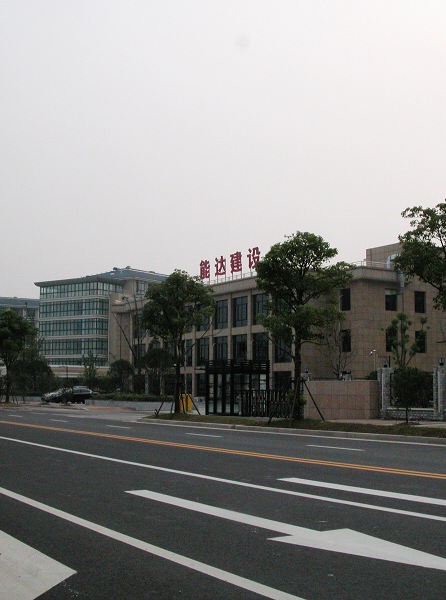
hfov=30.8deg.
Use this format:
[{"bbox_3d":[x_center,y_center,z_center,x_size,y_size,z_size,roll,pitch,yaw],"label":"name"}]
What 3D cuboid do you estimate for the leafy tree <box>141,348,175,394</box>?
[{"bbox_3d":[-4.616,5.179,57.000,2.250,3.810,2.250,0,-6,0],"label":"leafy tree"}]

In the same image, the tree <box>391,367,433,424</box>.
[{"bbox_3d":[6.513,3.282,27.800,1.450,1.990,1.450,0,-6,0],"label":"tree"}]

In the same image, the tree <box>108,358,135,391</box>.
[{"bbox_3d":[-10.289,7.983,82.000,2.800,4.045,2.800,1,-6,-7],"label":"tree"}]

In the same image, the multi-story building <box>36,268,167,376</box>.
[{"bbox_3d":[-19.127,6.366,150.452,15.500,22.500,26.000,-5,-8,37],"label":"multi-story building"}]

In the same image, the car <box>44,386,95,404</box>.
[{"bbox_3d":[-13.283,8.264,70.000,4.650,1.500,1.800,2,-7,-14],"label":"car"}]

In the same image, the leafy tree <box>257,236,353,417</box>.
[{"bbox_3d":[2.751,0.827,27.300,3.300,6.340,3.300,0,-6,0],"label":"leafy tree"}]

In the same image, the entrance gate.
[{"bbox_3d":[0.754,4.518,41.586,2.200,2.780,2.600,4,-8,-31],"label":"entrance gate"}]

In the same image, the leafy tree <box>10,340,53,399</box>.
[{"bbox_3d":[-16.572,6.122,70.000,3.800,5.114,3.800,2,-6,-13],"label":"leafy tree"}]

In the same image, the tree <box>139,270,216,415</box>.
[{"bbox_3d":[-1.958,1.796,34.800,3.300,6.192,3.300,0,-6,-3],"label":"tree"}]

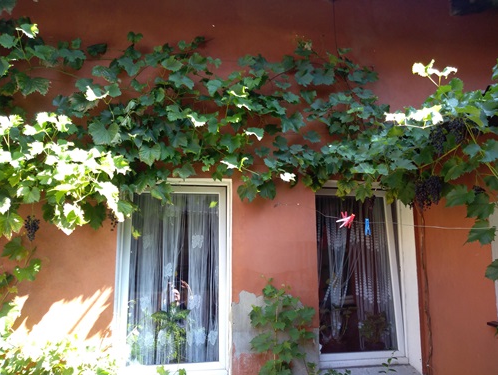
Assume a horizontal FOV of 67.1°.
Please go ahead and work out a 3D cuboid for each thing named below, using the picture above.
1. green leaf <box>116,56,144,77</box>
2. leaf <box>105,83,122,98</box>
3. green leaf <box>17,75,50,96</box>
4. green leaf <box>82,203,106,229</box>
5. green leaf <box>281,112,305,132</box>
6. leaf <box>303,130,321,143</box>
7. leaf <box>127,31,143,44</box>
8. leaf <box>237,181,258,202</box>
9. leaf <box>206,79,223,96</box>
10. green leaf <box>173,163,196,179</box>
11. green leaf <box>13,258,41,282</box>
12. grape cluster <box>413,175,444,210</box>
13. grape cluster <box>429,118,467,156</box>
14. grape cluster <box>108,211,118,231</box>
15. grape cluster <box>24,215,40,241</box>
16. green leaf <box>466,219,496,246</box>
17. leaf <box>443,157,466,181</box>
[{"bbox_3d":[-0.820,-0.837,2.597,0.176,0.142,0.040,4,-17,-13],"label":"green leaf"},{"bbox_3d":[-0.915,-0.655,2.536,0.108,0.108,0.060,2,-8,-16],"label":"leaf"},{"bbox_3d":[-1.409,-0.667,2.455,0.209,0.144,0.060,3,-8,-20],"label":"green leaf"},{"bbox_3d":[-0.956,0.178,2.308,0.133,0.167,0.060,1,-8,-9],"label":"green leaf"},{"bbox_3d":[0.320,-0.468,2.700,0.169,0.148,0.040,1,-19,-4],"label":"green leaf"},{"bbox_3d":[0.466,-0.375,2.758,0.132,0.088,0.060,1,-8,-6],"label":"leaf"},{"bbox_3d":[-0.798,-1.054,2.639,0.103,0.101,0.050,1,-8,-9],"label":"leaf"},{"bbox_3d":[-0.010,0.028,2.577,0.132,0.148,0.050,1,-8,-9],"label":"leaf"},{"bbox_3d":[-0.240,-0.697,2.617,0.119,0.127,0.050,1,-8,-9],"label":"leaf"},{"bbox_3d":[-0.433,-0.114,2.520,0.138,0.106,0.060,1,-8,-9],"label":"green leaf"},{"bbox_3d":[-1.376,0.516,2.333,0.174,0.149,0.060,3,-8,-20],"label":"green leaf"},{"bbox_3d":[1.187,0.033,2.496,0.222,0.242,0.150,1,-8,-9],"label":"grape cluster"},{"bbox_3d":[1.368,-0.343,2.576,0.255,0.261,0.160,3,-14,-10],"label":"grape cluster"},{"bbox_3d":[-0.769,0.186,2.115,0.070,0.124,0.070,3,-14,-10],"label":"grape cluster"},{"bbox_3d":[-1.372,0.252,2.368,0.101,0.164,0.091,1,-8,-9],"label":"grape cluster"},{"bbox_3d":[1.420,0.270,2.303,0.180,0.164,0.040,-1,-26,6],"label":"green leaf"},{"bbox_3d":[1.388,-0.122,2.548,0.171,0.175,0.060,1,-8,-9],"label":"leaf"}]

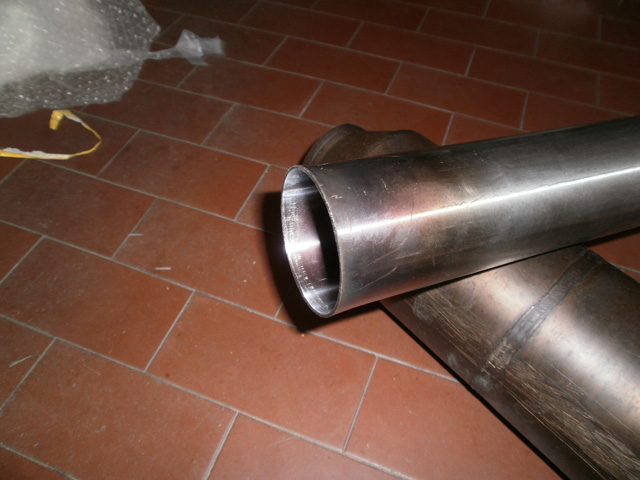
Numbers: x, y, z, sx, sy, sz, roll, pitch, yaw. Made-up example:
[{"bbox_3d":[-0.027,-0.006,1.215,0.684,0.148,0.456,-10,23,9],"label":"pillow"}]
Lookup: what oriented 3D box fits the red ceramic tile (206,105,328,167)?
[{"bbox_3d":[-0.038,-0.101,0.514,0.152,0.009,0.075,17,54,12],"label":"red ceramic tile"}]

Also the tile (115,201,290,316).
[{"bbox_3d":[-0.095,0.013,0.427,0.152,0.009,0.075,17,54,12],"label":"tile"}]

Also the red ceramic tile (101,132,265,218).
[{"bbox_3d":[-0.137,-0.066,0.486,0.152,0.009,0.075,17,54,12],"label":"red ceramic tile"}]

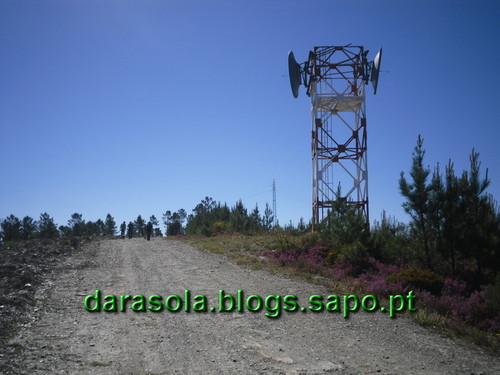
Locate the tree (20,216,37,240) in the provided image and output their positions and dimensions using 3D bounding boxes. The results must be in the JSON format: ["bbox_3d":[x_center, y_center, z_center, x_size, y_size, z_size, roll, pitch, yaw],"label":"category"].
[{"bbox_3d":[-28.044,5.159,64.000,2.026,3.102,2.026,0,-9,0],"label":"tree"}]

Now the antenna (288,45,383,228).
[{"bbox_3d":[6.475,-3.312,37.261,7.143,13.574,3.900,0,-9,0],"label":"antenna"}]

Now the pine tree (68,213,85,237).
[{"bbox_3d":[-23.339,5.078,68.000,2.287,3.296,2.287,0,-9,0],"label":"pine tree"}]

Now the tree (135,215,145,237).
[{"bbox_3d":[-15.668,5.519,72.000,1.567,3.205,1.567,0,-9,0],"label":"tree"}]

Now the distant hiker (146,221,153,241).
[{"bbox_3d":[-9.064,3.960,45.500,0.560,1.730,0.420,0,-9,0],"label":"distant hiker"}]

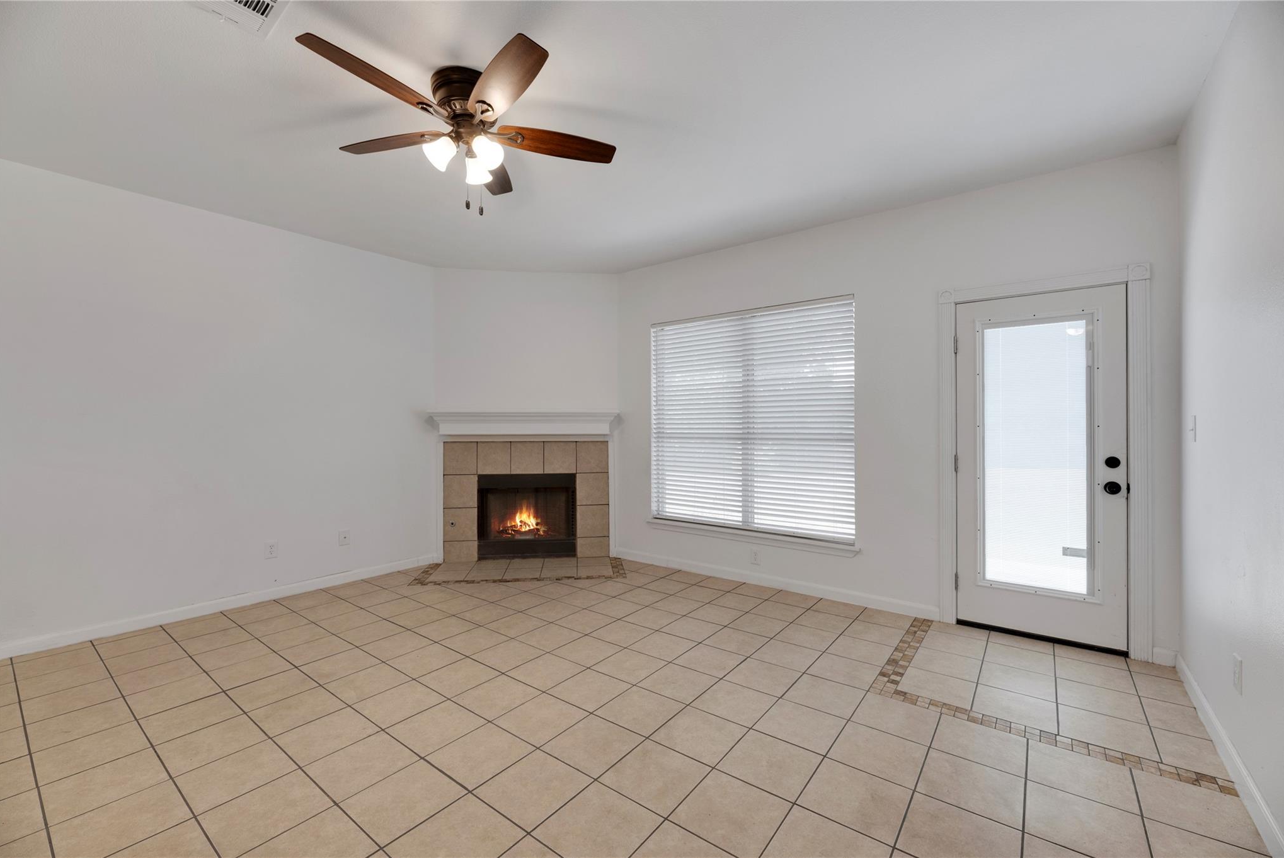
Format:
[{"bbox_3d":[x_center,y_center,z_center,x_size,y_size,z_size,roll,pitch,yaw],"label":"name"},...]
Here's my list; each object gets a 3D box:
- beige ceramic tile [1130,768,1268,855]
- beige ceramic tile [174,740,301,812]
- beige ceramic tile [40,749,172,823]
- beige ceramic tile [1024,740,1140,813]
[{"bbox_3d":[1.800,1.243,1.641,0.265,0.010,0.298,0,-1,37],"label":"beige ceramic tile"},{"bbox_3d":[-1.483,1.264,1.832,0.303,0.012,0.303,0,0,37],"label":"beige ceramic tile"},{"bbox_3d":[-1.913,1.265,1.773,0.303,0.012,0.303,0,0,37],"label":"beige ceramic tile"},{"bbox_3d":[1.587,1.261,1.818,0.303,0.012,0.303,0,0,37],"label":"beige ceramic tile"}]

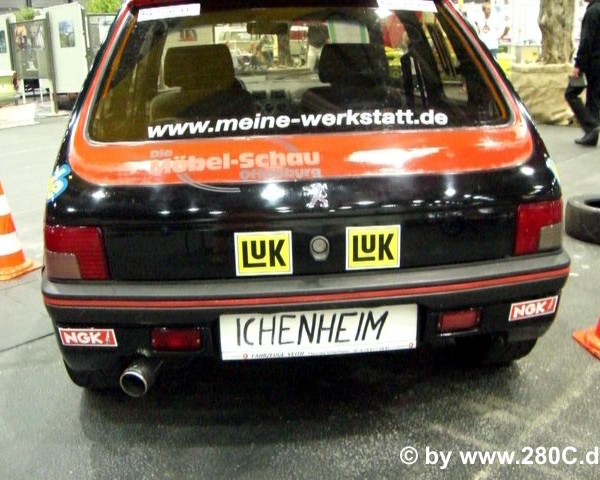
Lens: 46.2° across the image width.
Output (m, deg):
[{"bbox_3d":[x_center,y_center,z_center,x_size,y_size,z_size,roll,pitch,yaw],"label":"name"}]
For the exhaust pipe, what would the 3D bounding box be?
[{"bbox_3d":[-0.439,0.365,1.950,0.075,0.075,0.160,-1,16,3],"label":"exhaust pipe"}]

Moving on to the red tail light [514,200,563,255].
[{"bbox_3d":[0.678,-0.035,2.006,0.190,0.145,0.090,-8,17,-20],"label":"red tail light"}]

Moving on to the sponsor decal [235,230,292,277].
[{"bbox_3d":[-0.096,0.038,1.846,0.148,0.118,0.010,-3,16,-5],"label":"sponsor decal"}]

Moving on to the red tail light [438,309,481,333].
[{"bbox_3d":[0.438,0.217,1.935,0.121,0.054,0.040,-5,16,-9],"label":"red tail light"}]

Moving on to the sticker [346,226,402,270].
[{"bbox_3d":[0.194,0.021,1.870,0.148,0.118,0.010,-3,16,-5],"label":"sticker"}]

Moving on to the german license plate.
[{"bbox_3d":[0.056,0.247,1.883,0.527,0.130,0.015,-3,16,-5],"label":"german license plate"}]

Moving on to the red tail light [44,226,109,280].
[{"bbox_3d":[-0.606,0.038,1.901,0.190,0.145,0.090,1,16,11],"label":"red tail light"}]

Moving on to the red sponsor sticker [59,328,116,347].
[{"bbox_3d":[-0.572,0.264,1.900,0.163,0.053,0.010,-1,21,13],"label":"red sponsor sticker"}]

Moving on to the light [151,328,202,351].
[{"bbox_3d":[-0.330,0.261,1.872,0.121,0.054,0.040,-2,16,0],"label":"light"}]

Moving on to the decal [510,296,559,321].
[{"bbox_3d":[0.670,0.196,2.005,0.163,0.053,0.010,-7,22,-21],"label":"decal"}]

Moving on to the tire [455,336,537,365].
[{"bbox_3d":[0.657,0.164,2.545,0.180,0.566,0.566,-3,16,-5],"label":"tire"}]

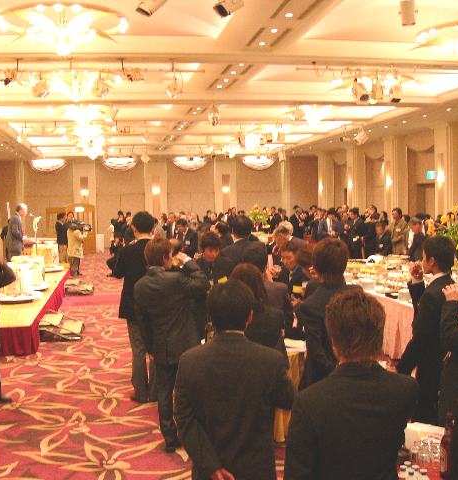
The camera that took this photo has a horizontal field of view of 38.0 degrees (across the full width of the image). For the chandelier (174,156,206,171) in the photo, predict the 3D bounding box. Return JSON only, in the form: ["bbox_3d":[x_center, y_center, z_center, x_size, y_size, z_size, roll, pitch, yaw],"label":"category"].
[{"bbox_3d":[-1.668,-3.315,28.835,1.460,0.580,1.460,-2,3,-10],"label":"chandelier"}]

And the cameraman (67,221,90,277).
[{"bbox_3d":[-4.151,0.239,18.214,0.580,1.570,0.500,-2,3,-9],"label":"cameraman"}]

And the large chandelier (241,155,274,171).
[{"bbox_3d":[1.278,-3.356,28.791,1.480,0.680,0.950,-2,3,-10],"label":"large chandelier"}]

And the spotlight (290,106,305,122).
[{"bbox_3d":[1.437,-2.634,13.967,0.340,0.270,0.280,-31,17,-26],"label":"spotlight"}]

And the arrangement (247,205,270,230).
[{"bbox_3d":[1.055,-0.804,23.800,0.800,0.940,0.740,-1,3,0],"label":"arrangement"}]

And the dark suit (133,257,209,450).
[{"bbox_3d":[-0.465,0.909,5.334,0.580,1.480,0.420,0,3,19],"label":"dark suit"}]

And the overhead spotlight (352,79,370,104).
[{"bbox_3d":[1.948,-2.200,9.859,0.230,0.280,0.330,-2,40,-21],"label":"overhead spotlight"}]

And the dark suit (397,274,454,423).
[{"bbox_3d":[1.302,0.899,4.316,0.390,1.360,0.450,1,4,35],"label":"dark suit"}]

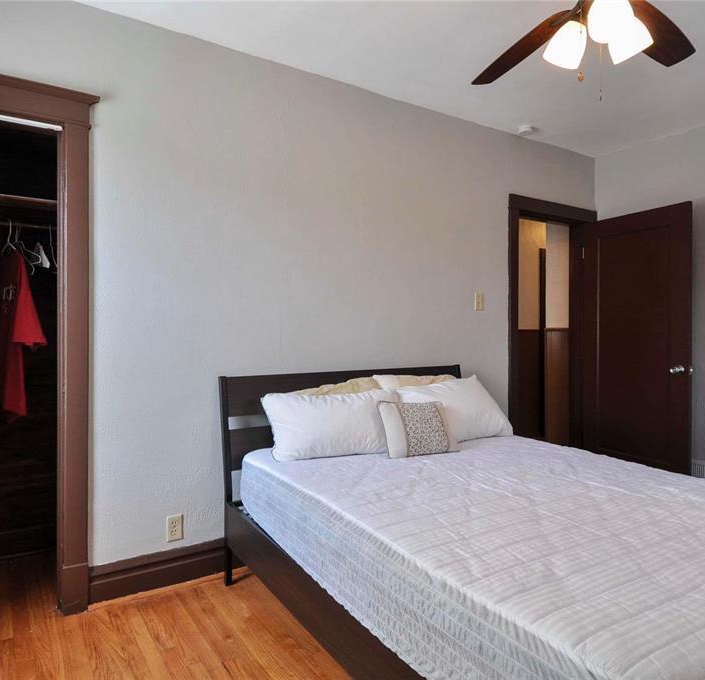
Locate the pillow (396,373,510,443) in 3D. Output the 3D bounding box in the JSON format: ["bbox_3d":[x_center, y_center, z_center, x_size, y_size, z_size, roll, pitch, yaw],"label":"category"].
[{"bbox_3d":[0.491,0.357,2.699,0.690,0.410,0.165,0,-42,-30],"label":"pillow"}]

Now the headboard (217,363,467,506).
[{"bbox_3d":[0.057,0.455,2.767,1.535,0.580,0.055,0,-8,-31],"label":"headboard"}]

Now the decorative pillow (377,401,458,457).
[{"bbox_3d":[0.290,0.397,2.326,0.345,0.270,0.105,0,-35,-23],"label":"decorative pillow"}]

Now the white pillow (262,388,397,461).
[{"bbox_3d":[-0.088,0.371,2.365,0.680,0.390,0.165,0,-42,-20],"label":"white pillow"}]

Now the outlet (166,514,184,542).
[{"bbox_3d":[-0.822,0.876,2.371,0.071,0.116,0.010,0,0,-31],"label":"outlet"}]

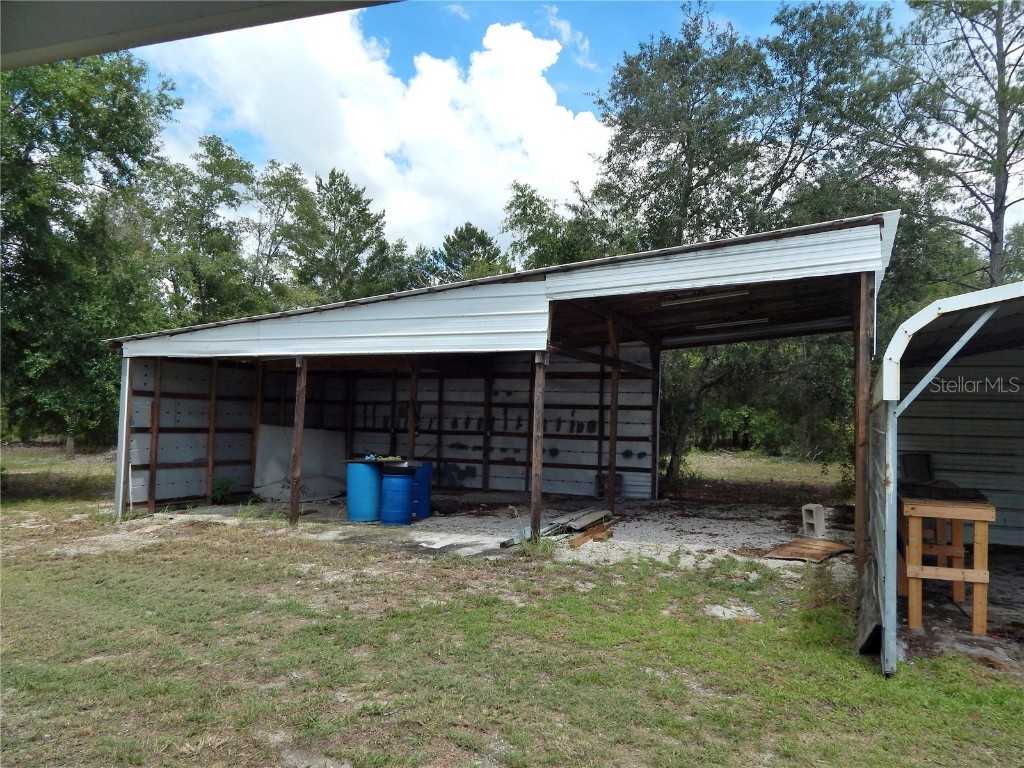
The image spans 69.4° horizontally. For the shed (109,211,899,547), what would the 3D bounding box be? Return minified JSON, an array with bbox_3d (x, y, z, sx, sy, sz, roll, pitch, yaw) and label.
[{"bbox_3d":[-0.101,0.243,12.604,11.383,3.862,6.255,0,-3,23],"label":"shed"}]

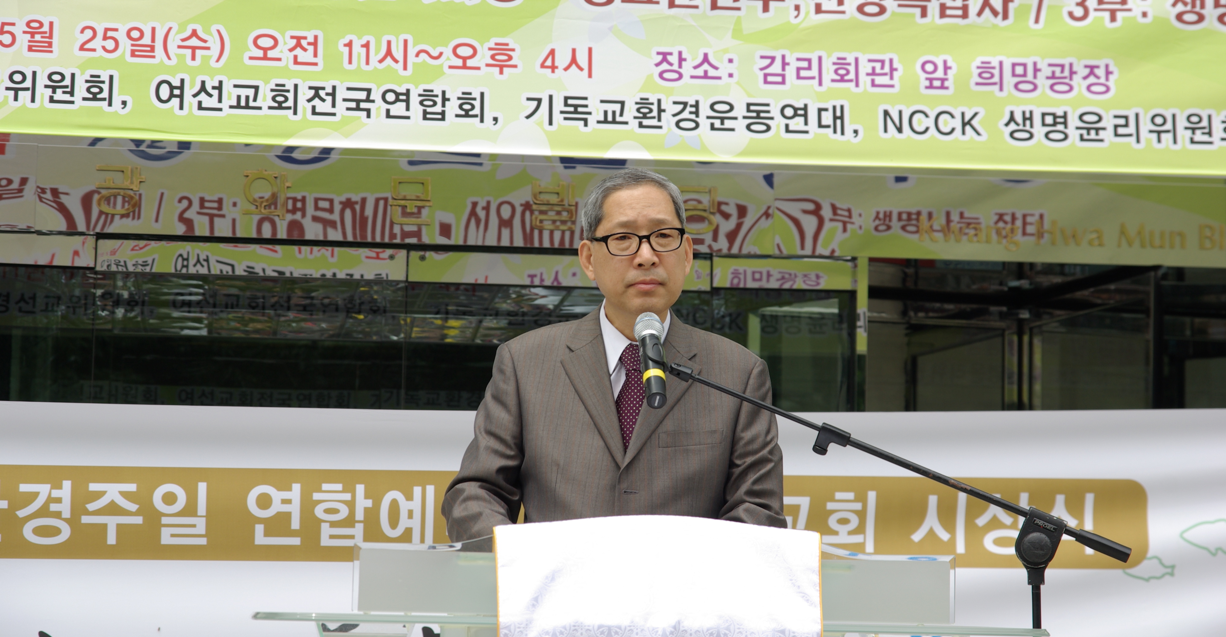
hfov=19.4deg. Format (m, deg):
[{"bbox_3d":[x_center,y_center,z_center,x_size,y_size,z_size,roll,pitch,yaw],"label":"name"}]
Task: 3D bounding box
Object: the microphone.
[{"bbox_3d":[0.065,0.070,5.875,0.050,0.050,0.225,-2,34,-3],"label":"microphone"}]

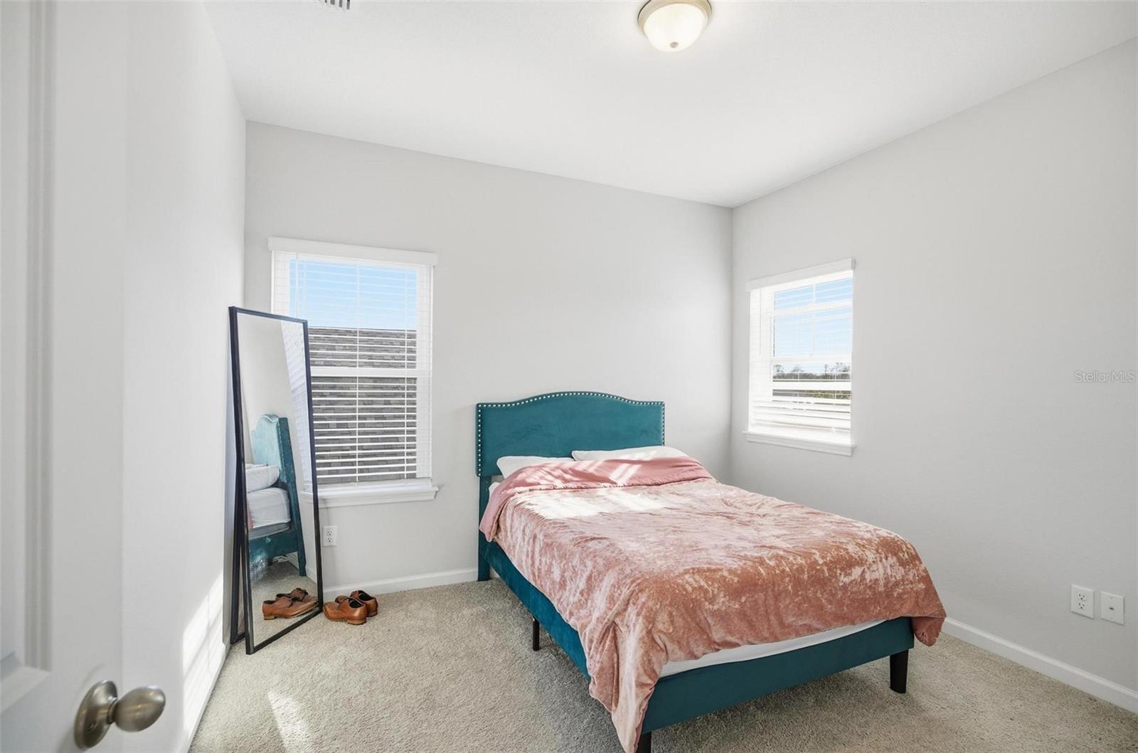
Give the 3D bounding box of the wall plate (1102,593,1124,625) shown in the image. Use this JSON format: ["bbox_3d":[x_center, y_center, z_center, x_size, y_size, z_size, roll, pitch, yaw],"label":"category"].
[{"bbox_3d":[2.263,0.966,2.101,0.008,0.115,0.070,0,0,-24],"label":"wall plate"}]

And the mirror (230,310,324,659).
[{"bbox_3d":[-1.562,0.503,2.669,0.170,1.665,0.460,-2,0,16],"label":"mirror"}]

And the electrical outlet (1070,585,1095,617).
[{"bbox_3d":[2.224,0.976,2.187,0.008,0.117,0.071,0,0,-24],"label":"electrical outlet"}]

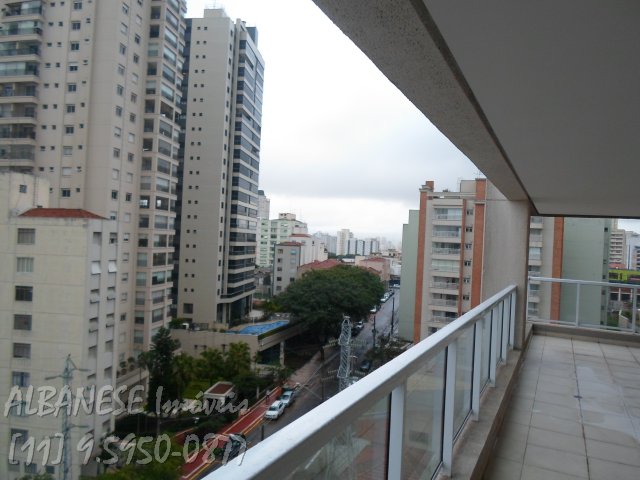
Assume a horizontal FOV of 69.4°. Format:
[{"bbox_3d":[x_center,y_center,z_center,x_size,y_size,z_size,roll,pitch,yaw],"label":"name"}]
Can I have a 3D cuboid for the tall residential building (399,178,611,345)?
[{"bbox_3d":[33.562,7.544,84.144,31.000,35.000,20.000,3,0,27],"label":"tall residential building"}]

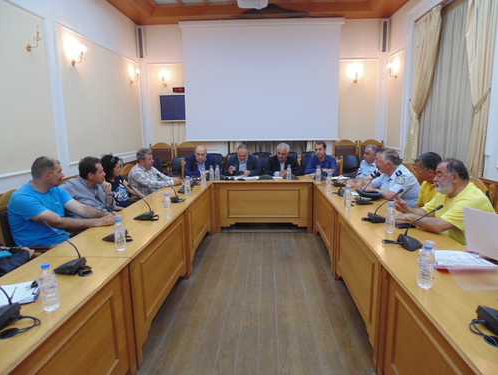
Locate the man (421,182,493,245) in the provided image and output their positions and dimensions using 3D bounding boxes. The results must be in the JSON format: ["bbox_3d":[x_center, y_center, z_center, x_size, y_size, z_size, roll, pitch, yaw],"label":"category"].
[{"bbox_3d":[1.398,0.468,2.270,0.660,1.320,0.540,0,10,3],"label":"man"}]

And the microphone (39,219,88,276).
[{"bbox_3d":[-1.050,0.323,1.773,0.240,0.285,0.140,0,11,1],"label":"microphone"}]

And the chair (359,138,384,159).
[{"bbox_3d":[2.614,-0.432,6.665,0.540,1.080,0.580,0,10,4],"label":"chair"}]

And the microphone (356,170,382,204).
[{"bbox_3d":[1.216,0.010,3.233,0.230,0.315,0.130,0,10,3],"label":"microphone"}]

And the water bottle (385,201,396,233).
[{"bbox_3d":[1.051,0.225,2.351,0.068,0.210,0.068,0,10,4],"label":"water bottle"}]

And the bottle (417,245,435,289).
[{"bbox_3d":[0.851,0.376,1.519,0.068,0.210,0.068,0,10,4],"label":"bottle"}]

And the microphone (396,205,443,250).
[{"bbox_3d":[1.143,0.258,2.093,0.250,0.275,0.150,1,11,9],"label":"microphone"}]

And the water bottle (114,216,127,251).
[{"bbox_3d":[-0.830,0.300,2.037,0.067,0.210,0.067,0,10,3],"label":"water bottle"}]

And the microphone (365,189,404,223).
[{"bbox_3d":[1.129,0.149,2.618,0.270,0.265,0.130,0,10,3],"label":"microphone"}]

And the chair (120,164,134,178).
[{"bbox_3d":[-1.343,0.237,4.346,0.560,1.100,0.530,0,10,3],"label":"chair"}]

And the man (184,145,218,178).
[{"bbox_3d":[-0.767,-0.030,5.120,0.560,1.250,0.750,-1,11,-1],"label":"man"}]

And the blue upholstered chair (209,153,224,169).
[{"bbox_3d":[-0.729,-0.191,6.202,0.470,0.900,0.560,0,10,4],"label":"blue upholstered chair"}]

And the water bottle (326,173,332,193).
[{"bbox_3d":[0.962,-0.054,3.850,0.066,0.220,0.066,0,11,3],"label":"water bottle"}]

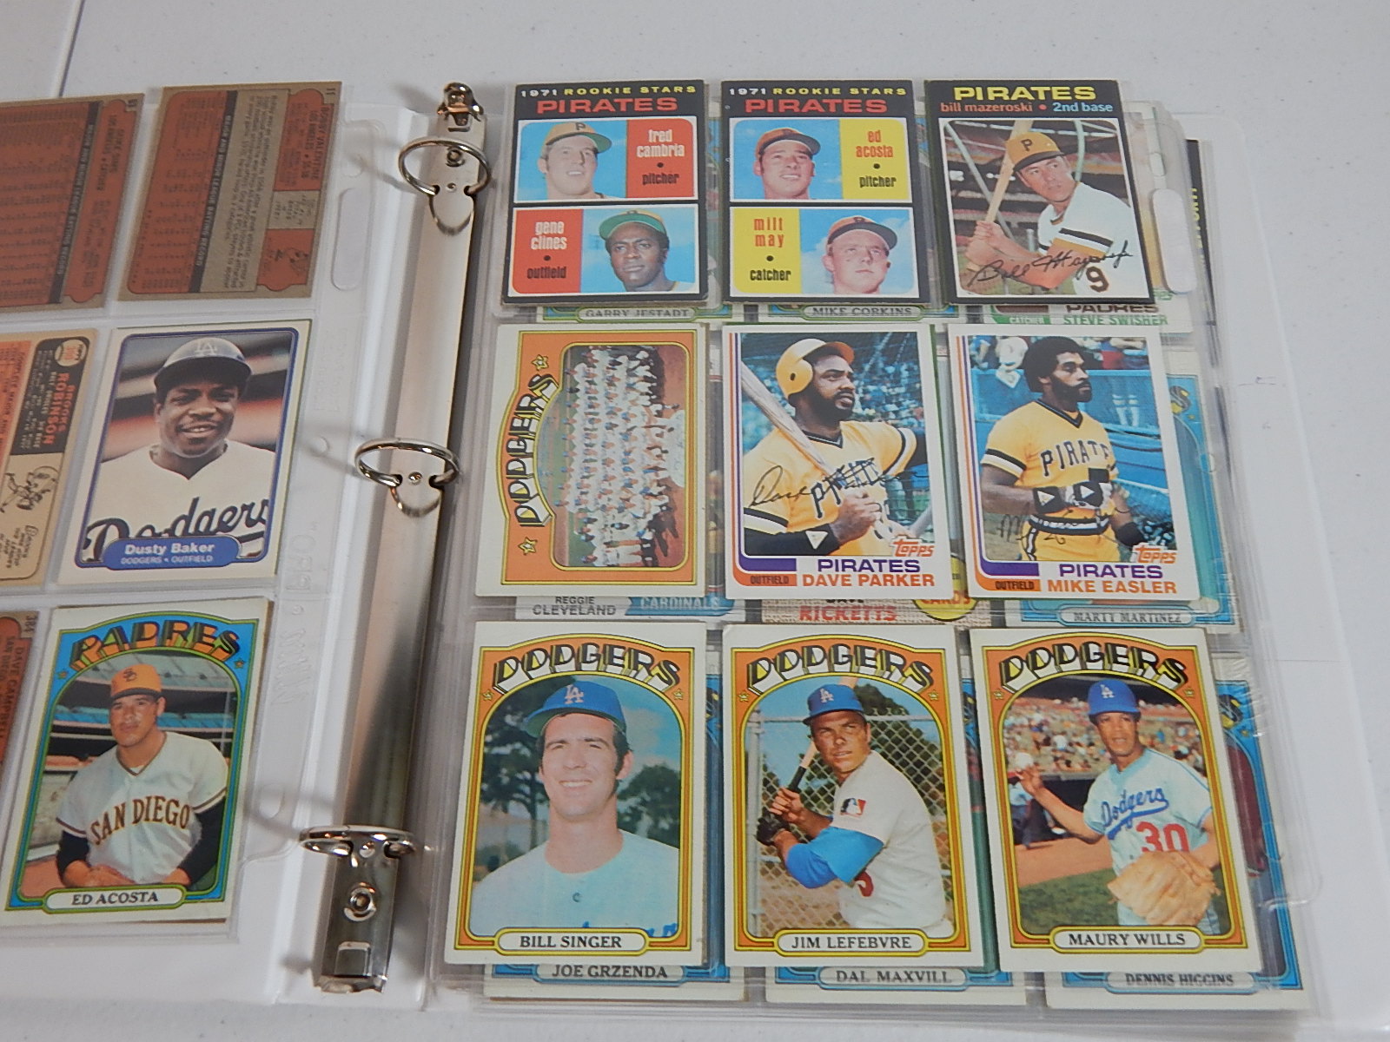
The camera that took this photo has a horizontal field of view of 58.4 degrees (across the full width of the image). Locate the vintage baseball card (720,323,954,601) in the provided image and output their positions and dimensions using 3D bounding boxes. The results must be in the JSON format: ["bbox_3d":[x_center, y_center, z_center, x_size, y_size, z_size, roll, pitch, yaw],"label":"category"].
[{"bbox_3d":[0.040,-0.019,0.365,0.064,0.001,0.089,0,66,1],"label":"vintage baseball card"}]

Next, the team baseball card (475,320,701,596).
[{"bbox_3d":[-0.029,-0.019,0.366,0.064,0.001,0.089,0,66,1],"label":"team baseball card"}]

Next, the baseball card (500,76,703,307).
[{"bbox_3d":[-0.028,-0.109,0.407,0.064,0.001,0.089,-1,66,1],"label":"baseball card"}]

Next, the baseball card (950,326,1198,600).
[{"bbox_3d":[0.109,-0.019,0.363,0.064,0.001,0.089,1,66,1],"label":"baseball card"}]

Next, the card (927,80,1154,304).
[{"bbox_3d":[0.110,-0.108,0.403,0.064,0.001,0.089,0,66,1],"label":"card"}]

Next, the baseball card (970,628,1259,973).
[{"bbox_3d":[0.107,0.070,0.323,0.064,0.001,0.089,0,66,1],"label":"baseball card"}]

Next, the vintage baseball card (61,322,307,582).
[{"bbox_3d":[-0.155,-0.022,0.382,0.064,0.001,0.089,-2,66,2],"label":"vintage baseball card"}]

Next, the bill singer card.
[{"bbox_3d":[-0.029,0.069,0.325,0.064,0.001,0.089,0,66,1],"label":"bill singer card"}]

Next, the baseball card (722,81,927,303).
[{"bbox_3d":[0.041,-0.108,0.404,0.064,0.001,0.089,0,66,1],"label":"baseball card"}]

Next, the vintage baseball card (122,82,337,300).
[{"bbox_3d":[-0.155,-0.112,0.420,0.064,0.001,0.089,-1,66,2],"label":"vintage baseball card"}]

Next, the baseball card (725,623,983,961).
[{"bbox_3d":[0.040,0.070,0.326,0.064,0.001,0.089,0,66,1],"label":"baseball card"}]

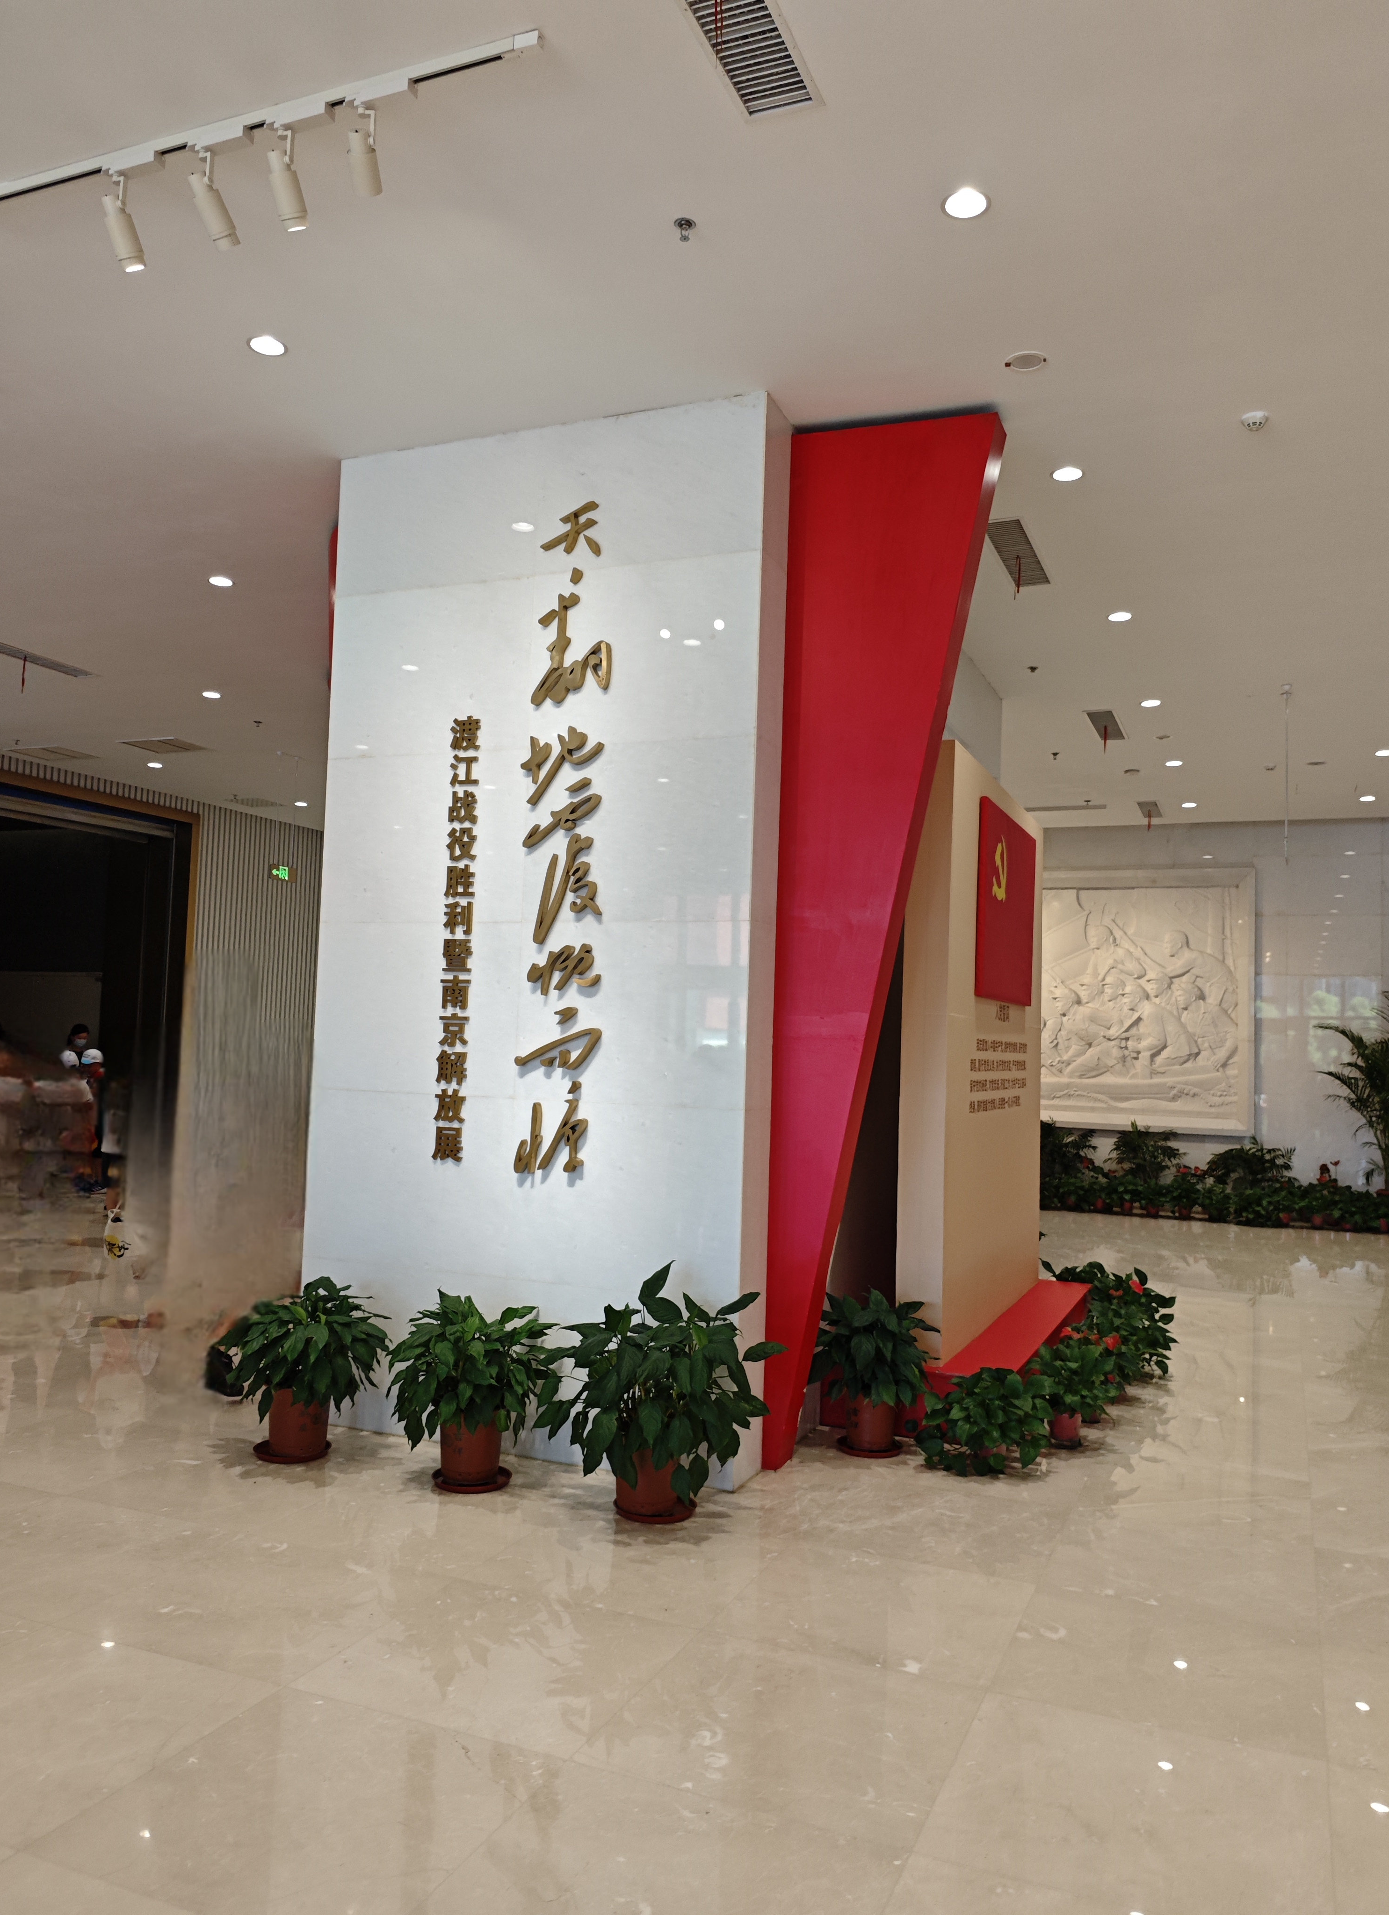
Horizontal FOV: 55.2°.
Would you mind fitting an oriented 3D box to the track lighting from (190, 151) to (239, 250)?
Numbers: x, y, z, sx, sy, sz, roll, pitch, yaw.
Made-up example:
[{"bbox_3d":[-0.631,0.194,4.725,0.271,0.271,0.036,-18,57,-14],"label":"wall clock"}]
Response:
[{"bbox_3d":[-1.373,-2.169,3.784,0.094,0.241,0.177,0,-4,23],"label":"track lighting"}]

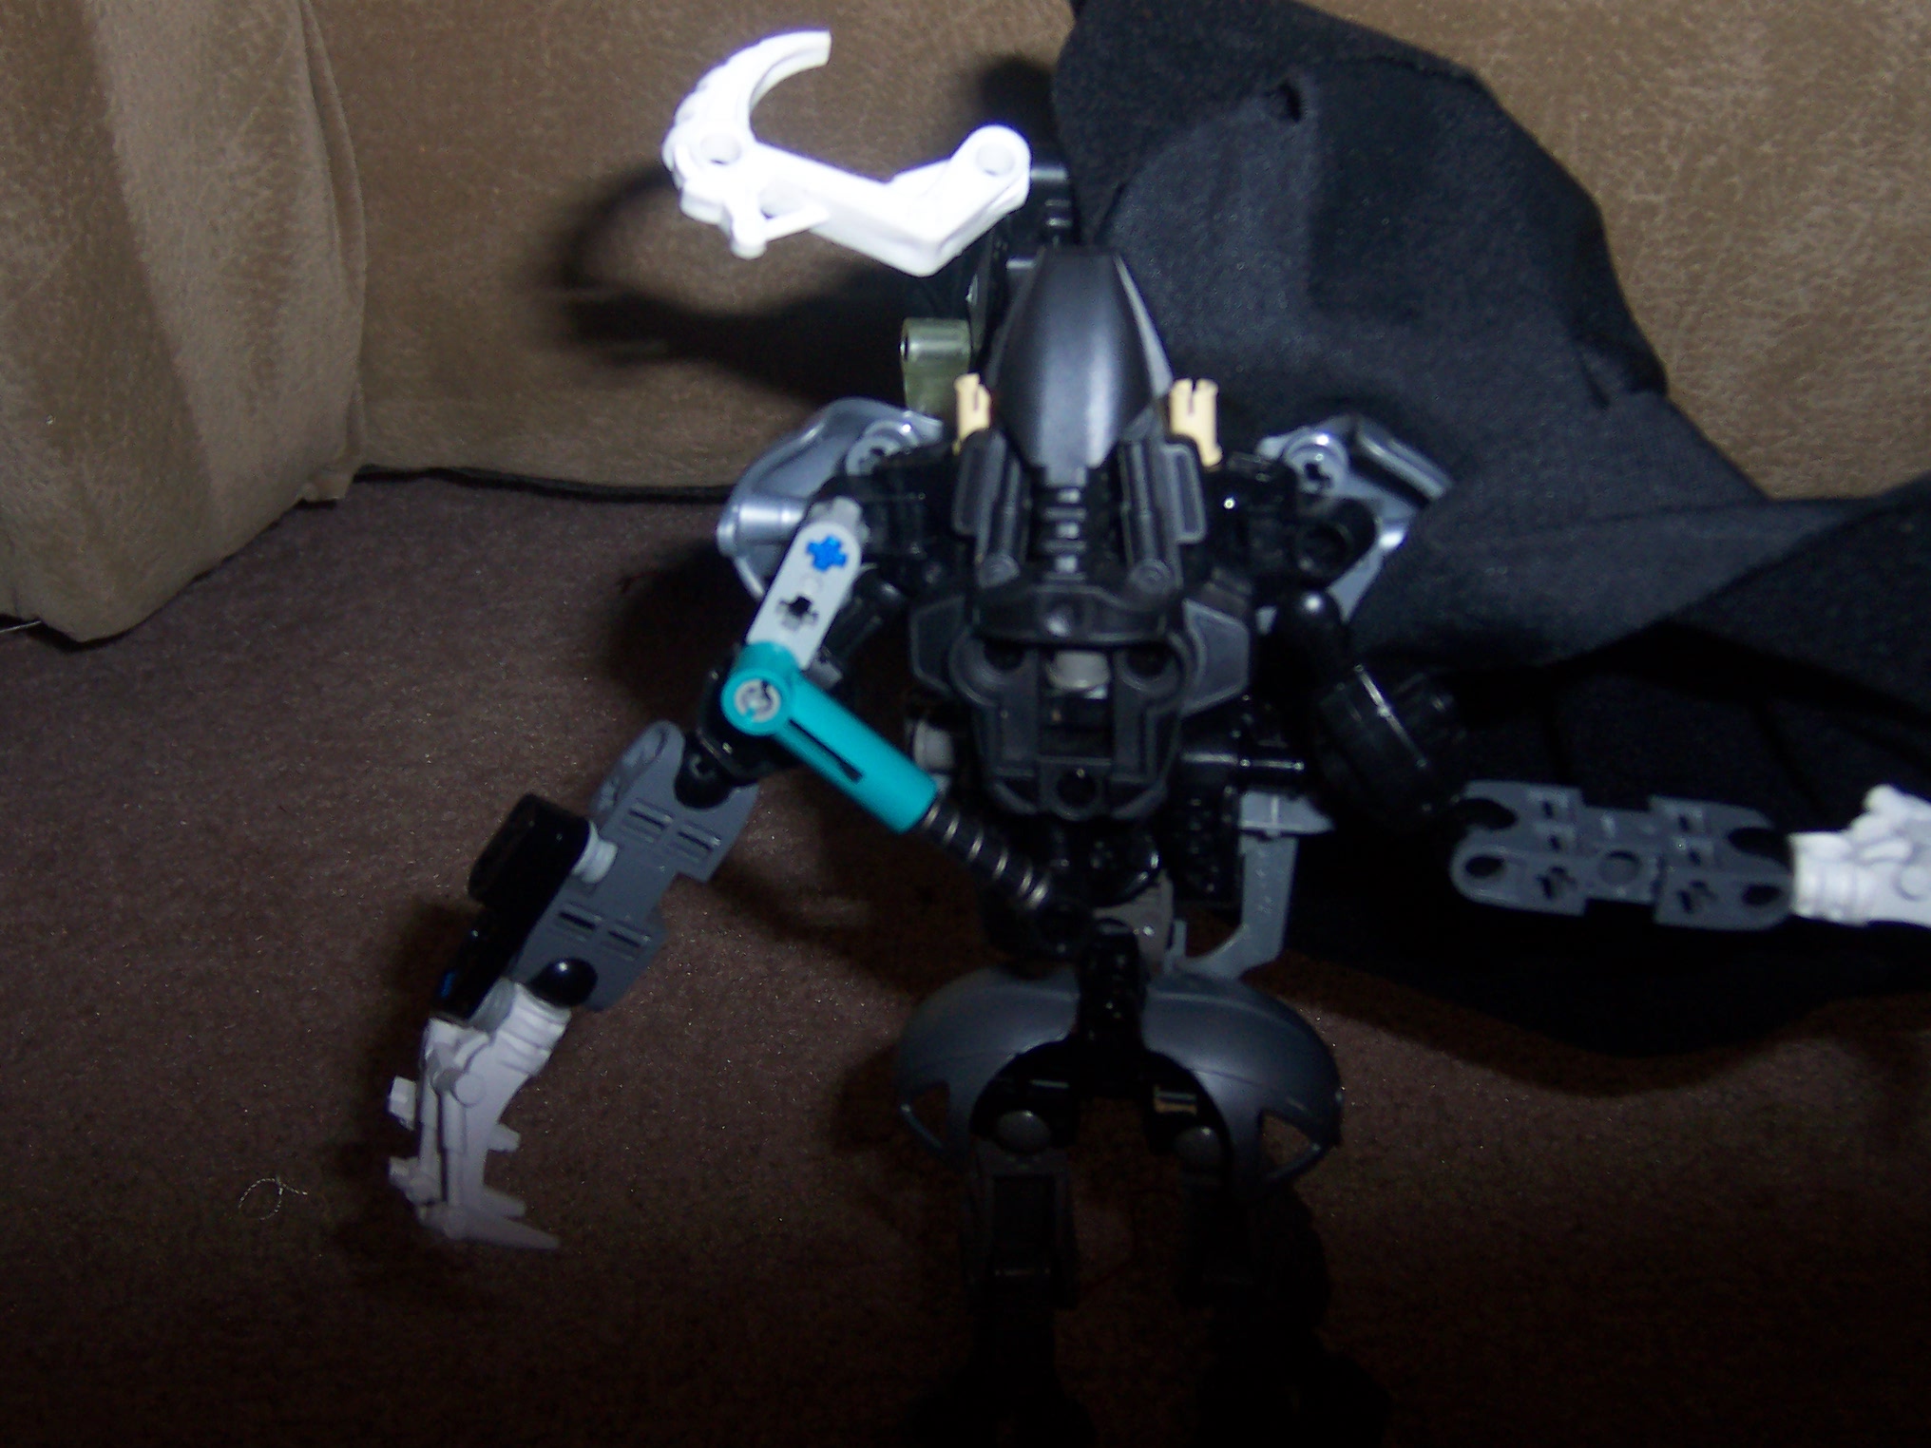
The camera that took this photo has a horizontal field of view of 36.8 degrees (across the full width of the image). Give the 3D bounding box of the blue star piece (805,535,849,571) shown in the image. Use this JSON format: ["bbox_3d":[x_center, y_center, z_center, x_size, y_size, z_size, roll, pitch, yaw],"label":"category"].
[{"bbox_3d":[-0.016,-0.020,0.334,0.005,0.005,0.004,18,26,0],"label":"blue star piece"}]

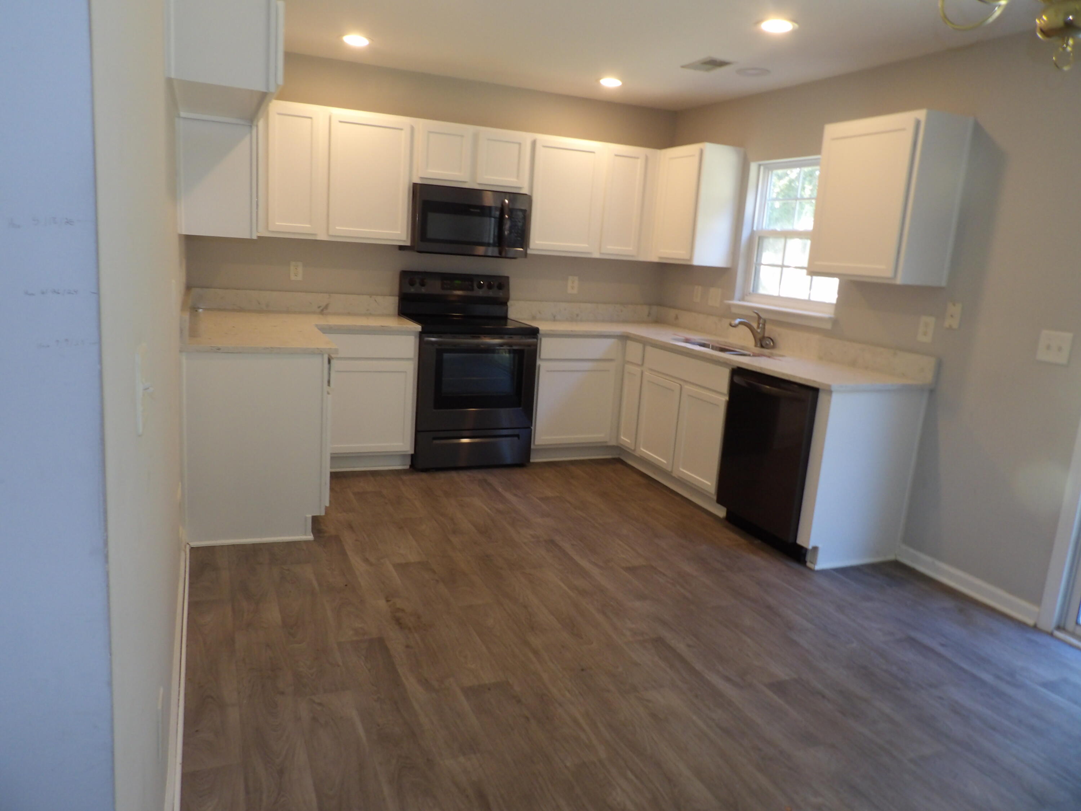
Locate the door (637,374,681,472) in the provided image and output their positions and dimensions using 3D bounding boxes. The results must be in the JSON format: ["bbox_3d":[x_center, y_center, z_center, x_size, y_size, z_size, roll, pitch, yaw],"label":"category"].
[{"bbox_3d":[0.740,0.093,4.681,0.020,0.545,0.409,-1,13,-23],"label":"door"}]

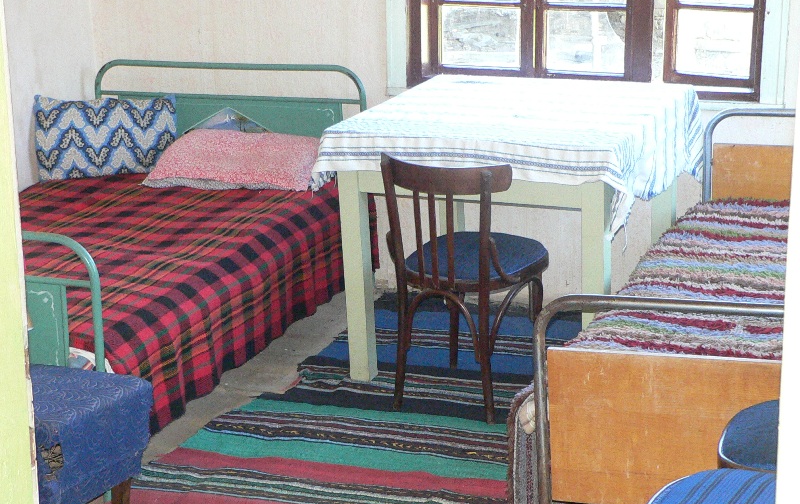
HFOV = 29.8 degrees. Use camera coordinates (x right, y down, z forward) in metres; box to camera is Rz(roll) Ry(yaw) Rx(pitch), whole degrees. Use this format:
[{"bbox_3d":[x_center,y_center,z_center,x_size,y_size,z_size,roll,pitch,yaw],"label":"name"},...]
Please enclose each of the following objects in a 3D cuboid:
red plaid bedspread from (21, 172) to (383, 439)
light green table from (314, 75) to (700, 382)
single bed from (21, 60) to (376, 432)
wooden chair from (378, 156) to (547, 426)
[{"bbox_3d":[-0.924,0.055,4.882,1.152,0.370,1.750,4,17,20],"label":"red plaid bedspread"},{"bbox_3d":[0.384,-0.061,4.895,0.948,0.810,0.963,5,17,23],"label":"light green table"},{"bbox_3d":[-0.947,-0.043,4.874,1.182,0.875,1.913,4,17,20],"label":"single bed"},{"bbox_3d":[0.227,0.062,4.495,0.420,0.800,0.530,6,18,26],"label":"wooden chair"}]

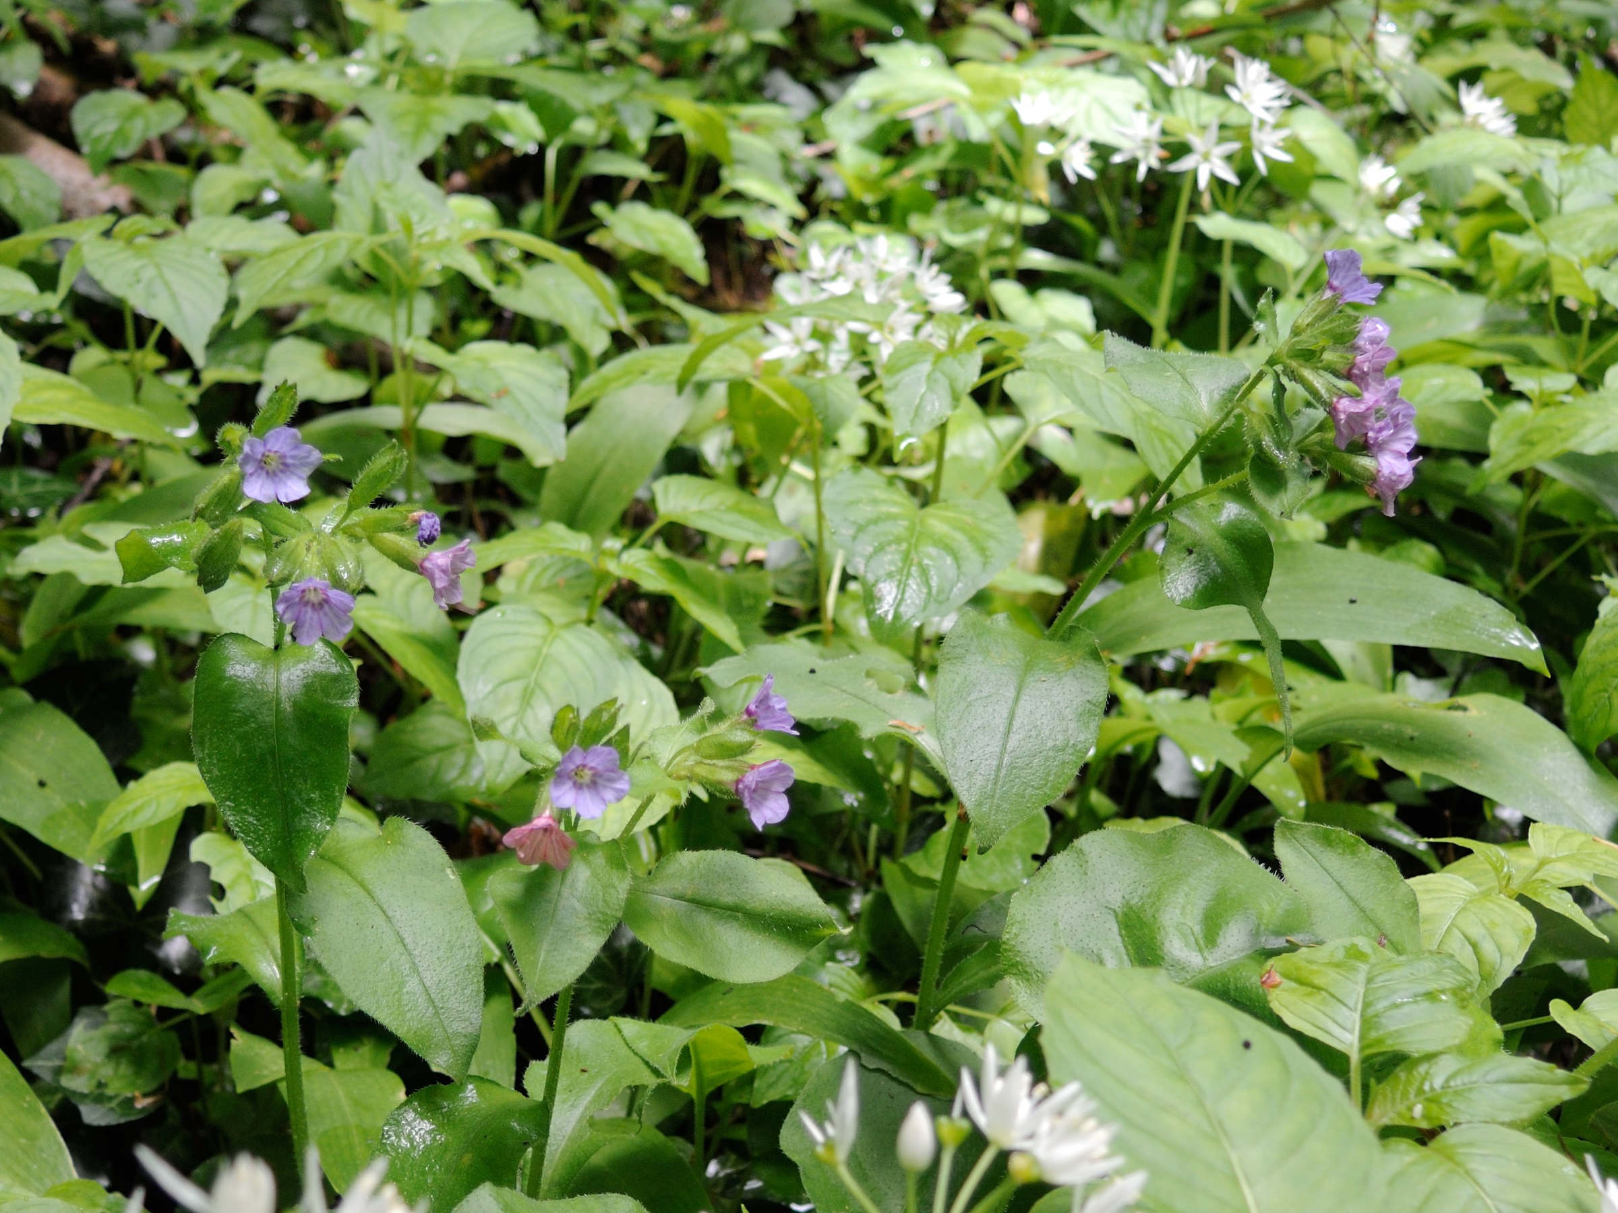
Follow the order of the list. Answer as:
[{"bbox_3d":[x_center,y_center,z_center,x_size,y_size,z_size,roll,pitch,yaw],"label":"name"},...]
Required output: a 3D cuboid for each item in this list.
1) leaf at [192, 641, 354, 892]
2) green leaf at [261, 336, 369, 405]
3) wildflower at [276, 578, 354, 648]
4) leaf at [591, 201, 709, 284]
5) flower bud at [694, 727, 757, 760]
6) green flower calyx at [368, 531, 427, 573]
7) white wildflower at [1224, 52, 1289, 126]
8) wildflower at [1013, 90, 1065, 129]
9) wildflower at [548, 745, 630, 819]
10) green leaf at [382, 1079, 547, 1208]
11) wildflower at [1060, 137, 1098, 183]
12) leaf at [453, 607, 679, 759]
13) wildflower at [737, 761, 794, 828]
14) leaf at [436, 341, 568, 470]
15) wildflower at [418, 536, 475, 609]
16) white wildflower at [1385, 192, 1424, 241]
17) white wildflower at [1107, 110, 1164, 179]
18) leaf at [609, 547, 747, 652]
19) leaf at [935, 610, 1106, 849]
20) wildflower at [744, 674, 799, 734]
[{"bbox_3d":[-0.121,0.036,0.299,0.038,0.059,0.011,-9,-11,-1],"label":"leaf"},{"bbox_3d":[-0.158,-0.076,0.420,0.034,0.009,0.023,18,44,12],"label":"green leaf"},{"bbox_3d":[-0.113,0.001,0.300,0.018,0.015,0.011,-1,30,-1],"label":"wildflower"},{"bbox_3d":[-0.058,-0.133,0.480,0.048,0.014,0.024,32,44,18],"label":"leaf"},{"bbox_3d":[-0.017,0.029,0.272,0.013,0.006,0.006,-13,-4,16],"label":"flower bud"},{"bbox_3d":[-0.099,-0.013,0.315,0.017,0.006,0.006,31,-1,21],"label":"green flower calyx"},{"bbox_3d":[0.140,-0.162,0.410,0.020,0.021,0.015,16,0,22],"label":"white wildflower"},{"bbox_3d":[0.072,-0.156,0.410,0.017,0.011,0.015,4,35,5],"label":"wildflower"},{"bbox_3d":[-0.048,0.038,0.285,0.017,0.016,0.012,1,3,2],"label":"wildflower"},{"bbox_3d":[-0.079,0.123,0.303,0.035,0.013,0.032,-16,44,-18],"label":"green leaf"},{"bbox_3d":[0.087,-0.143,0.420,0.011,0.015,0.013,24,38,35],"label":"wildflower"},{"bbox_3d":[-0.066,0.024,0.358,0.061,0.013,0.051,15,58,2],"label":"leaf"},{"bbox_3d":[-0.009,0.039,0.272,0.012,0.014,0.013,-10,7,38],"label":"wildflower"},{"bbox_3d":[-0.100,-0.073,0.442,0.070,0.013,0.039,40,71,22],"label":"leaf"},{"bbox_3d":[-0.078,-0.007,0.282,0.011,0.015,0.015,22,40,22],"label":"wildflower"},{"bbox_3d":[0.214,-0.140,0.470,0.015,0.015,0.014,1,24,-12],"label":"white wildflower"},{"bbox_3d":[0.104,-0.146,0.415,0.019,0.021,0.012,2,31,3],"label":"white wildflower"},{"bbox_3d":[-0.035,-0.003,0.368,0.049,0.013,0.026,34,42,15],"label":"leaf"},{"bbox_3d":[0.047,0.028,0.292,0.036,0.051,0.012,15,6,1],"label":"leaf"},{"bbox_3d":[-0.009,0.023,0.303,0.013,0.015,0.015,-13,20,21],"label":"wildflower"}]

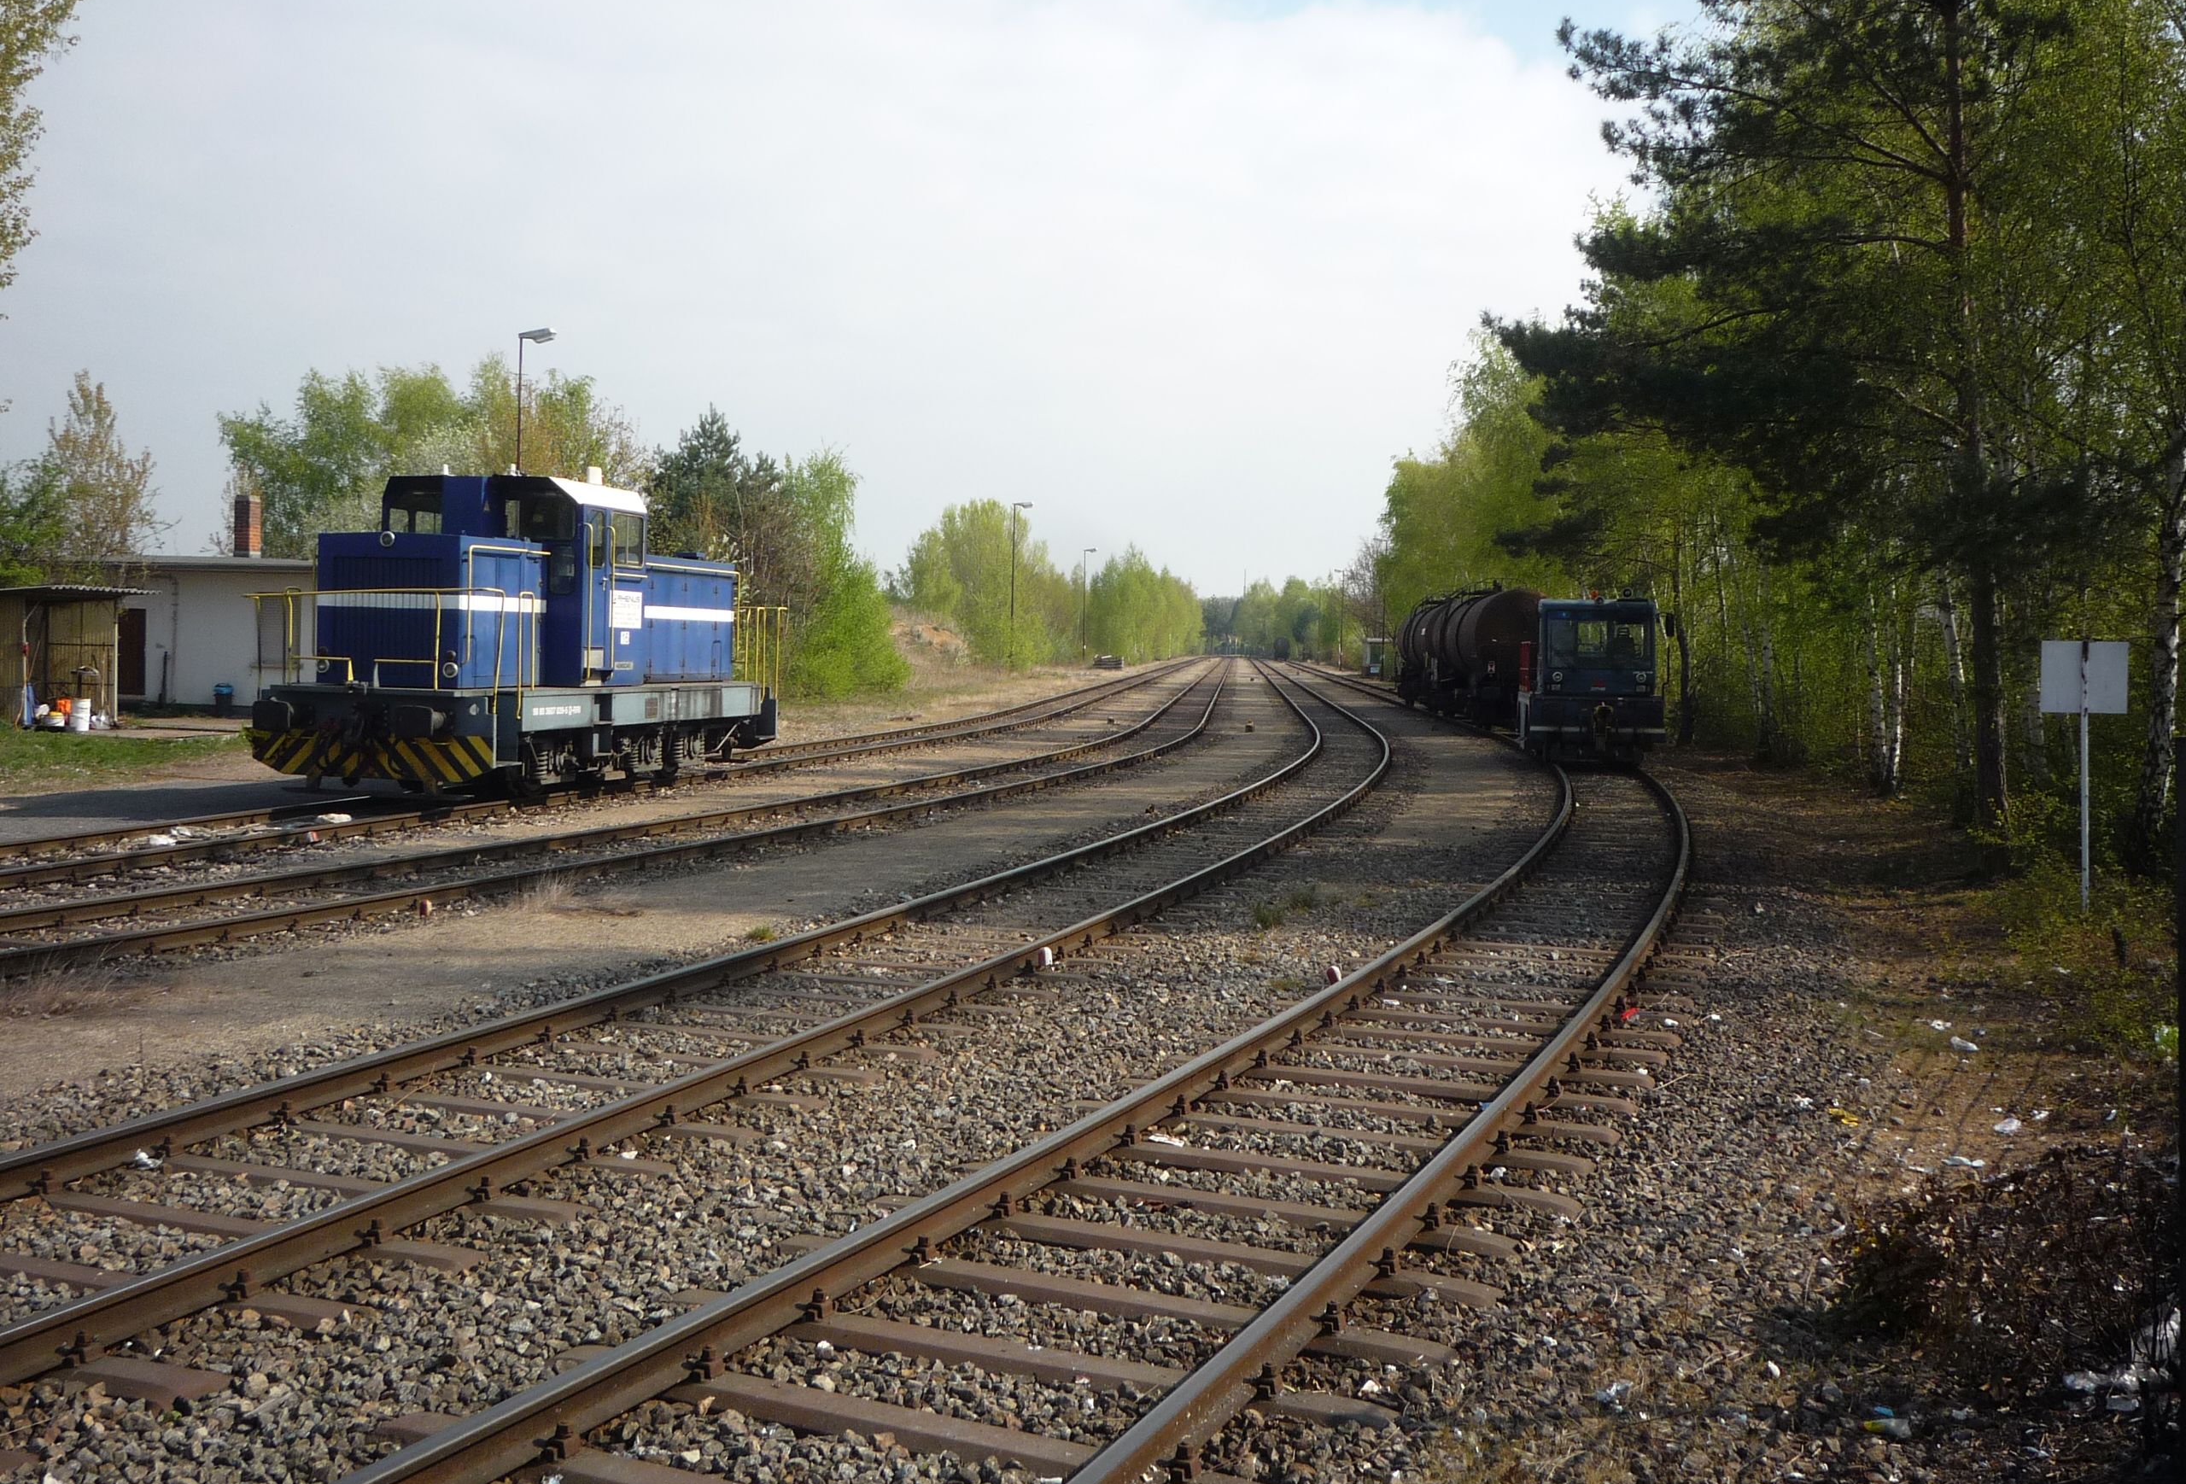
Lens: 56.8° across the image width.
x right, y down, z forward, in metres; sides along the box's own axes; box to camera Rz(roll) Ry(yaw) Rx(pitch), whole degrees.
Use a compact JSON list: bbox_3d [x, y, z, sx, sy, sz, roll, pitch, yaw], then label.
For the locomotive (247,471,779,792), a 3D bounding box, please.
[{"bbox_3d":[-7.021,-1.396,26.521,2.950,3.970,9.700,2,3,13],"label":"locomotive"}]

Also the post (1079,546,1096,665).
[{"bbox_3d":[-0.327,-11.800,175.629,1.200,10.114,0.350,2,3,3],"label":"post"}]

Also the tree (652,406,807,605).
[{"bbox_3d":[-12.792,-6.747,70.769,5.400,9.820,5.400,2,3,0],"label":"tree"}]

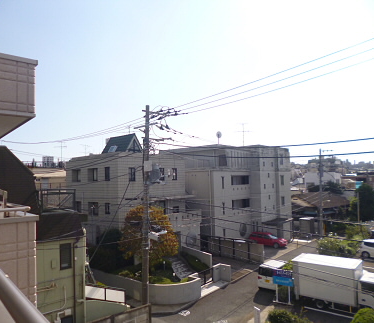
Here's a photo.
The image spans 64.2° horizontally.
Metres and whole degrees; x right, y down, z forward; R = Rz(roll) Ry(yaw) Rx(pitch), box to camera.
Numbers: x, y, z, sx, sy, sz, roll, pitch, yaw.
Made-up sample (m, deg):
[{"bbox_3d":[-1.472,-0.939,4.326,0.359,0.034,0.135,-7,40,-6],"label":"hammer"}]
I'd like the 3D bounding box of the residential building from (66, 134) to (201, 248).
[{"bbox_3d":[-5.267,3.308,29.852,9.300,10.800,9.700,-4,-4,40],"label":"residential building"}]

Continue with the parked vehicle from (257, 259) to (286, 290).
[{"bbox_3d":[6.885,8.560,22.679,1.475,1.760,3.395,-4,-4,40],"label":"parked vehicle"}]

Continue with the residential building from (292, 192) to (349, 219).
[{"bbox_3d":[23.148,8.288,53.951,9.200,5.100,7.200,1,-4,-32],"label":"residential building"}]

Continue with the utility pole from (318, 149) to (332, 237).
[{"bbox_3d":[18.685,4.233,39.964,1.600,11.823,0.400,-3,-4,40],"label":"utility pole"}]

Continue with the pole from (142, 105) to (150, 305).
[{"bbox_3d":[-2.643,2.848,19.717,0.400,13.260,0.400,-3,-4,40],"label":"pole"}]

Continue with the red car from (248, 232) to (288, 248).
[{"bbox_3d":[10.190,9.426,36.833,4.250,1.480,1.700,-4,-4,40],"label":"red car"}]

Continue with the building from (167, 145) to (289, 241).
[{"bbox_3d":[5.164,4.414,38.519,11.547,11.900,12.793,-4,-4,40],"label":"building"}]

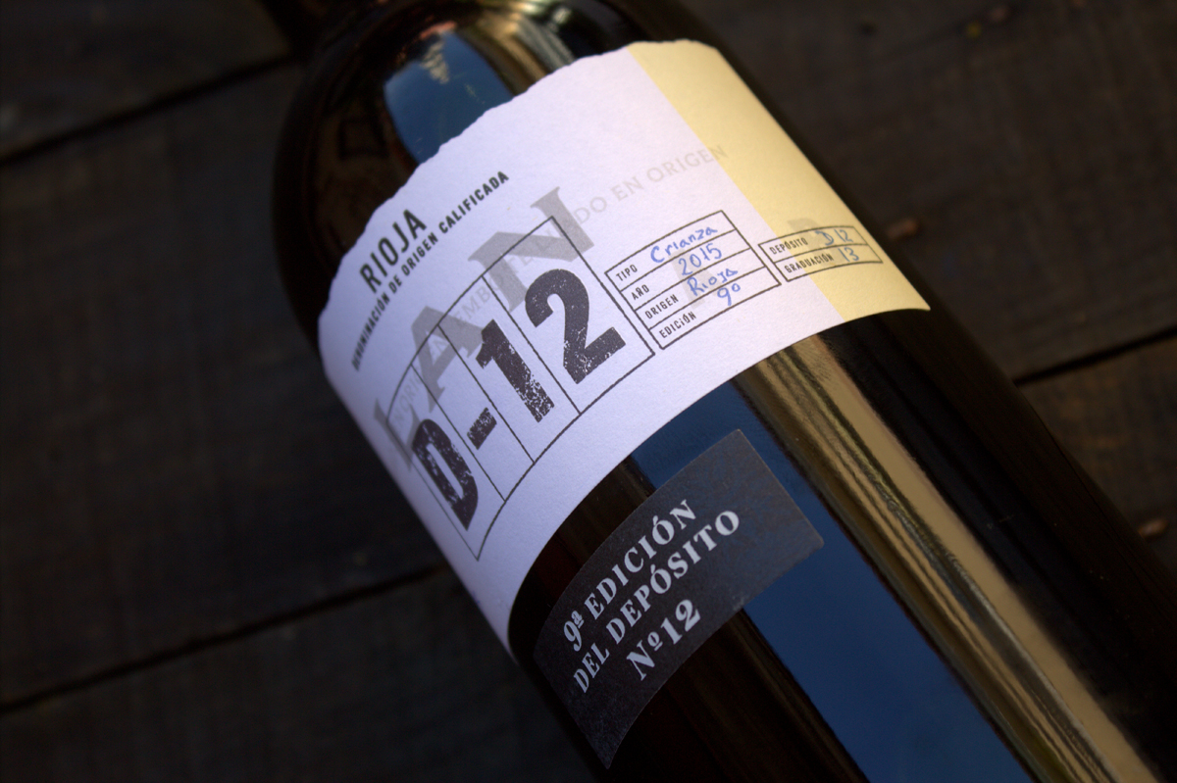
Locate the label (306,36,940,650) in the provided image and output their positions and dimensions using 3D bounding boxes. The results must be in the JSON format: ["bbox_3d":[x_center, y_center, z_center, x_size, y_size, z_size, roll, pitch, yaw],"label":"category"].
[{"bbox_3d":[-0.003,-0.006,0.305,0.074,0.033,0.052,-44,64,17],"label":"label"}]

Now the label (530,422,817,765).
[{"bbox_3d":[0.008,0.026,0.278,0.043,0.007,0.018,-49,62,26],"label":"label"}]

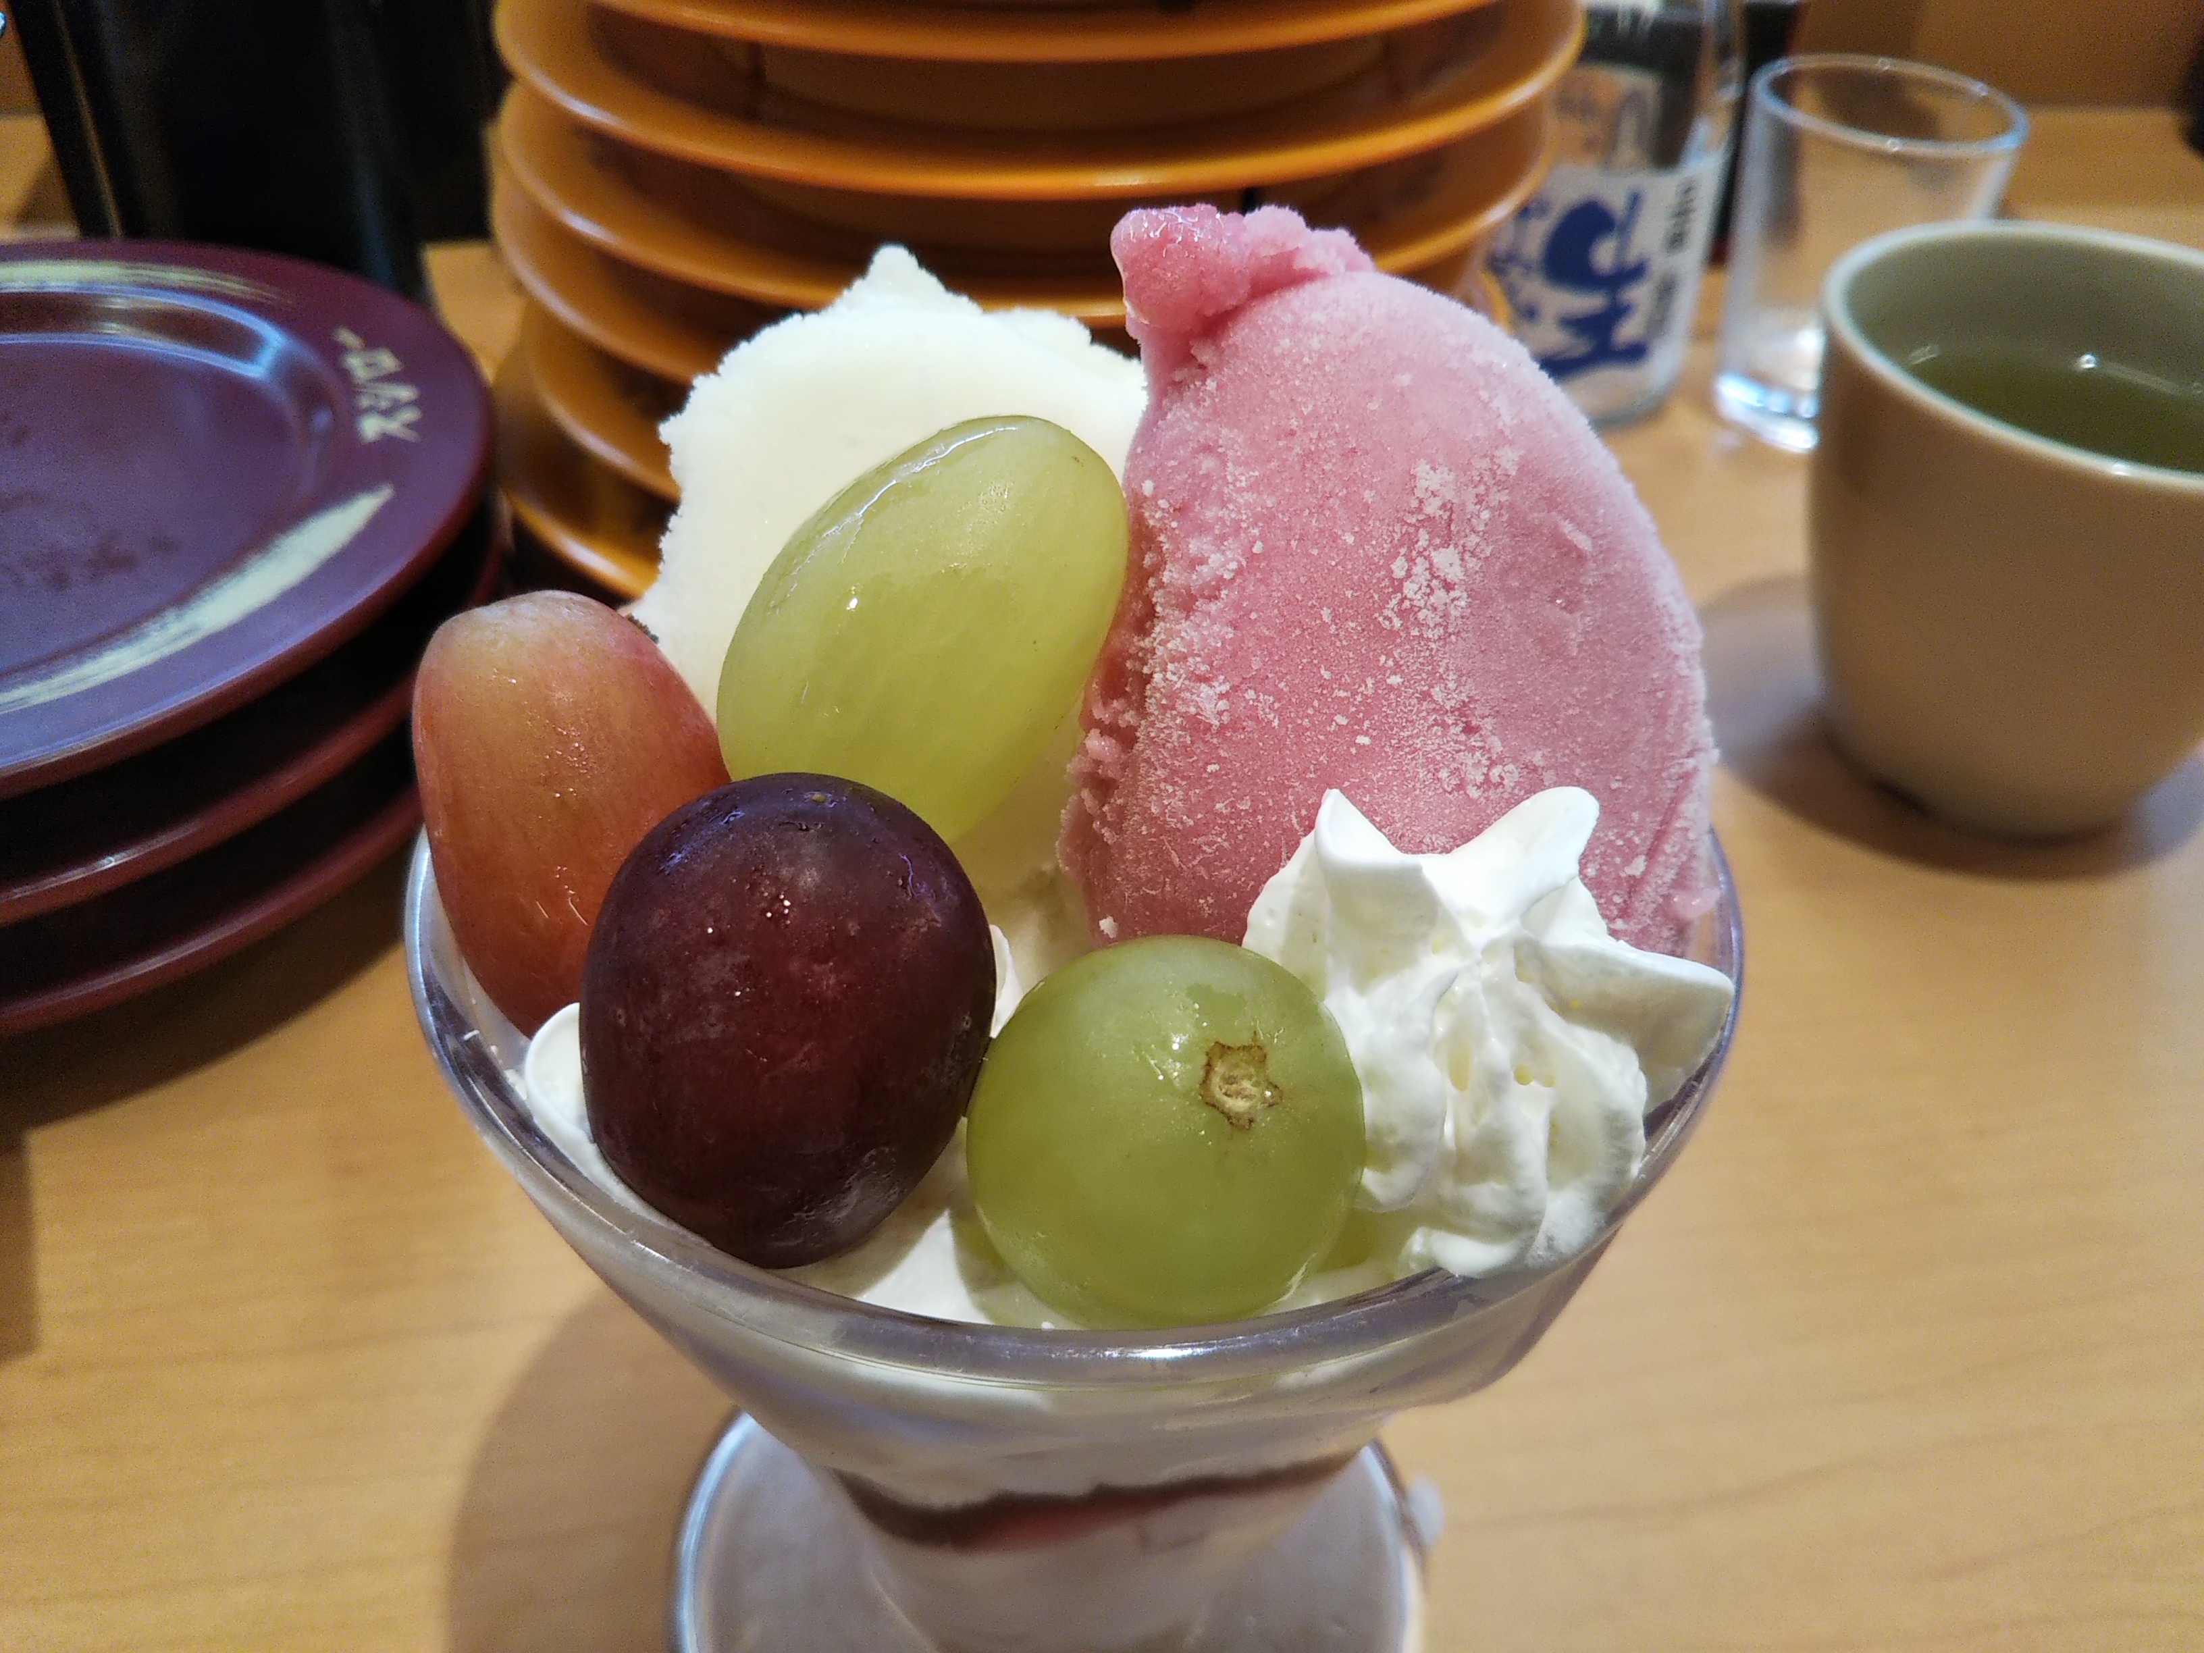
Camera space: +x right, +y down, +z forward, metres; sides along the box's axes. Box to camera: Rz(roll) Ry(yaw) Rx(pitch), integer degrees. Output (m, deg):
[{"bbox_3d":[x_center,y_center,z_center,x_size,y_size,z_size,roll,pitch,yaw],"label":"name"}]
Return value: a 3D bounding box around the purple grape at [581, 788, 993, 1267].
[{"bbox_3d":[-0.019,0.011,0.113,0.024,0.029,0.024,6,14,0],"label":"purple grape"}]

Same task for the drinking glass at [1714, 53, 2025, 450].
[{"bbox_3d":[0.144,-0.109,0.372,0.050,0.063,0.050,3,40,0],"label":"drinking glass"}]

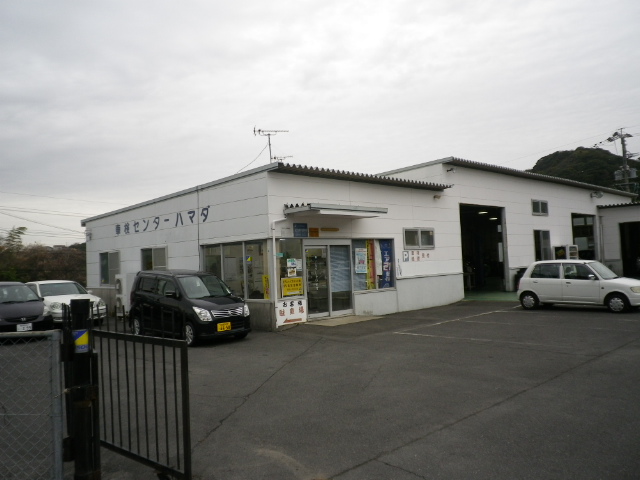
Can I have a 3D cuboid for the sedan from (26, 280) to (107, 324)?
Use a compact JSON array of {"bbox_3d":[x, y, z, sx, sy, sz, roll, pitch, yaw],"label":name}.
[{"bbox_3d":[-8.630,2.040,16.850,4.550,1.440,1.710,-4,-3,42],"label":"sedan"}]

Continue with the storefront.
[{"bbox_3d":[5.604,0.022,27.890,31.100,5.200,12.820,0,-3,-44],"label":"storefront"}]

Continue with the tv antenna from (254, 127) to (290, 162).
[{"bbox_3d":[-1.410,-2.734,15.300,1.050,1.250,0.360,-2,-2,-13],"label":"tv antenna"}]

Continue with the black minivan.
[{"bbox_3d":[-3.140,1.555,12.500,3.395,1.650,1.475,-4,-3,43],"label":"black minivan"}]

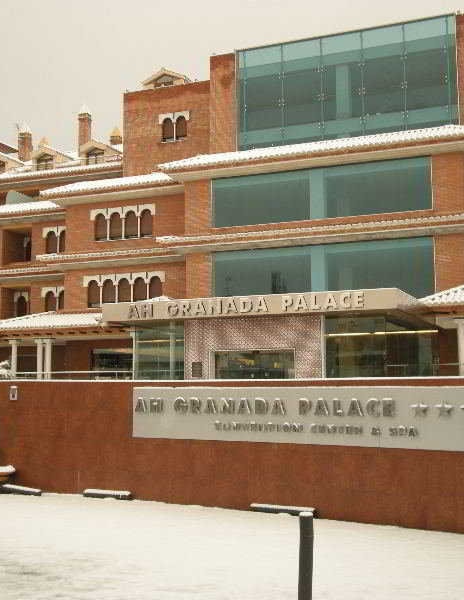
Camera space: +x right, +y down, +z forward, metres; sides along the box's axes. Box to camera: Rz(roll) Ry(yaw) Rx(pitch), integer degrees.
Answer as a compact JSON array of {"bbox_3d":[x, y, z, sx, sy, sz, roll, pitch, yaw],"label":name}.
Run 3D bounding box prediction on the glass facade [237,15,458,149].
[{"bbox_3d":[5.270,-10.083,40.780,10.700,5.350,0.300,-3,-7,21],"label":"glass facade"}]

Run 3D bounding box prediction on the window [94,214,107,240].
[{"bbox_3d":[-6.124,-3.397,40.311,0.675,1.308,0.250,-3,-7,22],"label":"window"}]

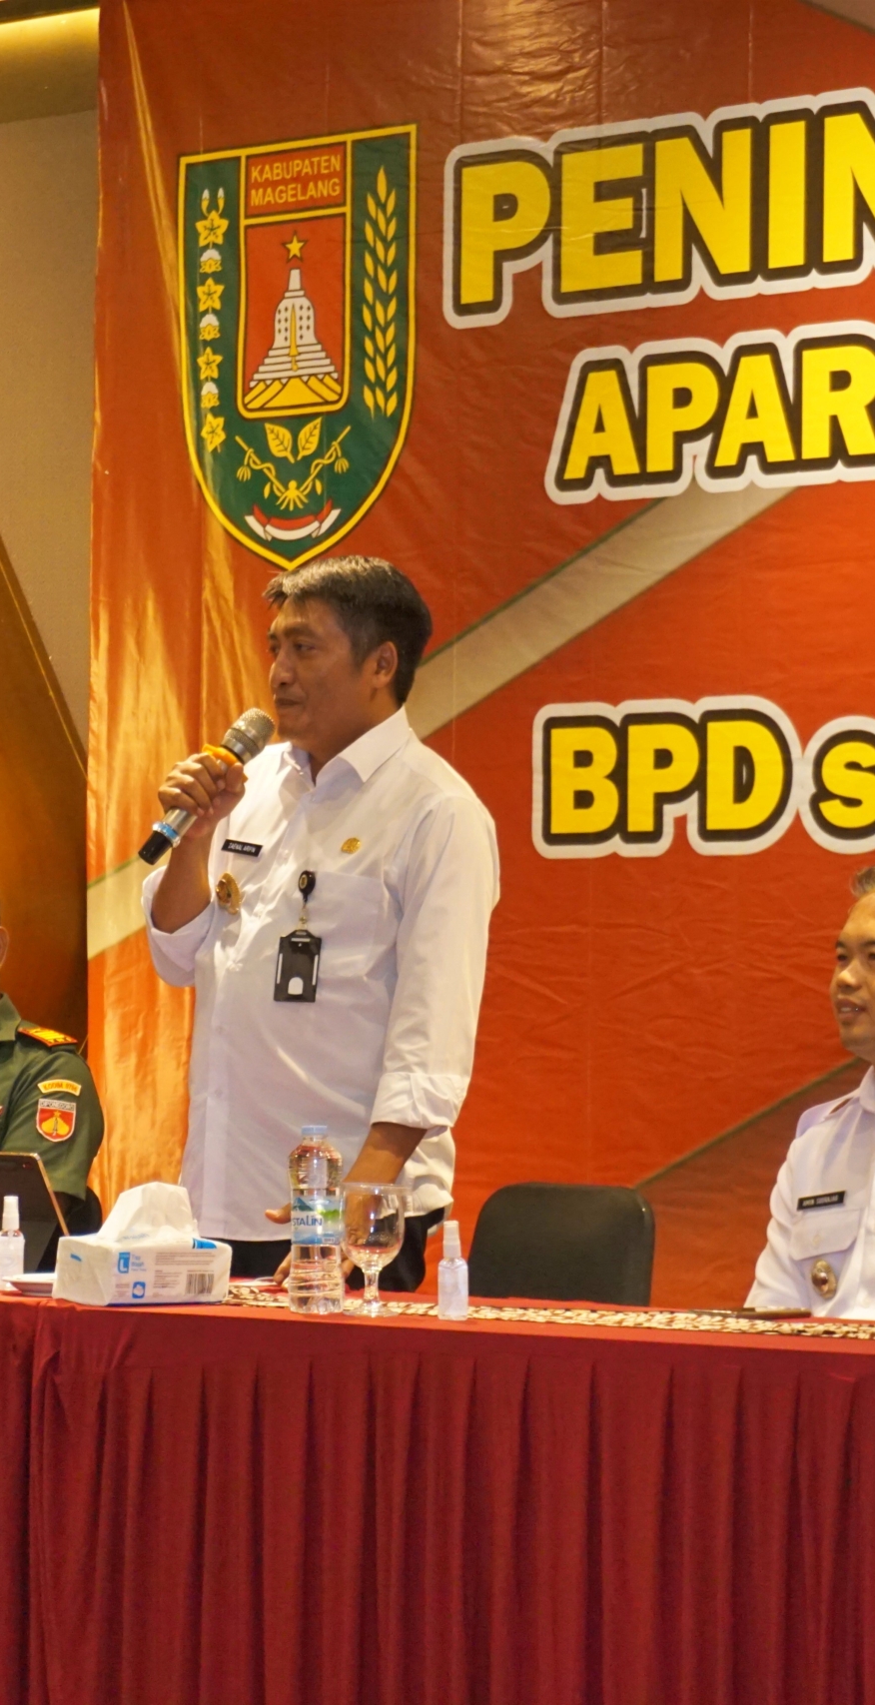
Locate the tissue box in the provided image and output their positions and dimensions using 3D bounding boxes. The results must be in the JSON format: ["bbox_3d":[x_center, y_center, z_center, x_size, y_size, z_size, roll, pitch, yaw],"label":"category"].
[{"bbox_3d":[-0.364,0.525,6.652,0.185,0.072,0.115,2,-3,-36],"label":"tissue box"}]

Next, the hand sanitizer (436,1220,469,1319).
[{"bbox_3d":[0.019,0.498,6.340,0.036,0.118,0.036,1,-2,0],"label":"hand sanitizer"}]

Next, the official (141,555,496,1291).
[{"bbox_3d":[-0.185,0.466,7.382,0.430,1.761,0.540,3,-3,-43],"label":"official"}]

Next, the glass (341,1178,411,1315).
[{"bbox_3d":[-0.075,0.478,6.430,0.081,0.157,0.081,1,-2,0],"label":"glass"}]

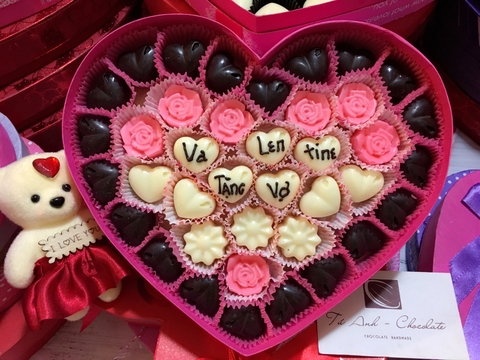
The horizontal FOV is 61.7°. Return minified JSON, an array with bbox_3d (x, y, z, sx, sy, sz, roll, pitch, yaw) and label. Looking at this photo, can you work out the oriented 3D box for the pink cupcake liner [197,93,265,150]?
[{"bbox_3d":[-0.006,-0.035,0.253,0.036,0.018,0.034,0,83,1],"label":"pink cupcake liner"}]

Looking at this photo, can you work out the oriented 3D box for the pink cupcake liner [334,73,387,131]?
[{"bbox_3d":[0.074,-0.047,0.254,0.034,0.018,0.035,0,83,1],"label":"pink cupcake liner"}]

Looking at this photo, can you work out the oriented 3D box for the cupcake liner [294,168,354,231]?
[{"bbox_3d":[0.047,0.012,0.234,0.032,0.018,0.033,0,84,0],"label":"cupcake liner"}]

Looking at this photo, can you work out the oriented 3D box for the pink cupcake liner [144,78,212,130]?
[{"bbox_3d":[-0.035,-0.043,0.239,0.037,0.018,0.032,0,84,0],"label":"pink cupcake liner"}]

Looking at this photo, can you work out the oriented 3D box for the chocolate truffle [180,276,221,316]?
[{"bbox_3d":[-0.025,0.071,0.243,0.027,0.015,0.028,-30,84,-3],"label":"chocolate truffle"}]

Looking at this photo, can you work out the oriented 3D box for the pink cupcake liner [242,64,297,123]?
[{"bbox_3d":[0.019,-0.053,0.257,0.034,0.018,0.034,0,86,3],"label":"pink cupcake liner"}]

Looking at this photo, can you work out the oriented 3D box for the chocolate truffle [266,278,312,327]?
[{"bbox_3d":[0.031,0.076,0.249,0.028,0.015,0.026,-39,85,0],"label":"chocolate truffle"}]

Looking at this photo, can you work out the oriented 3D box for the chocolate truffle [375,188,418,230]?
[{"bbox_3d":[0.098,0.018,0.248,0.028,0.015,0.027,-40,85,-4],"label":"chocolate truffle"}]

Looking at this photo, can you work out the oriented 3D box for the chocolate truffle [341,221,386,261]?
[{"bbox_3d":[0.071,0.035,0.232,0.026,0.015,0.025,-14,84,-2],"label":"chocolate truffle"}]

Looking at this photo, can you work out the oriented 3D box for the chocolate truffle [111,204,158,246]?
[{"bbox_3d":[-0.068,0.028,0.257,0.026,0.015,0.028,-32,85,0],"label":"chocolate truffle"}]

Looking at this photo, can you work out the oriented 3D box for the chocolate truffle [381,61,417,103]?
[{"bbox_3d":[0.094,-0.058,0.242,0.025,0.015,0.026,-45,86,-4],"label":"chocolate truffle"}]

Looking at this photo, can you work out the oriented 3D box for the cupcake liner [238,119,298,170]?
[{"bbox_3d":[0.018,-0.021,0.255,0.036,0.018,0.031,0,86,3],"label":"cupcake liner"}]

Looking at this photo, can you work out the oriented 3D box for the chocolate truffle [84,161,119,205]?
[{"bbox_3d":[-0.081,0.002,0.236,0.025,0.015,0.026,-37,85,-4],"label":"chocolate truffle"}]

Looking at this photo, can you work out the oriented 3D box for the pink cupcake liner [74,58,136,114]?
[{"bbox_3d":[-0.084,-0.058,0.262,0.038,0.018,0.035,0,86,3],"label":"pink cupcake liner"}]

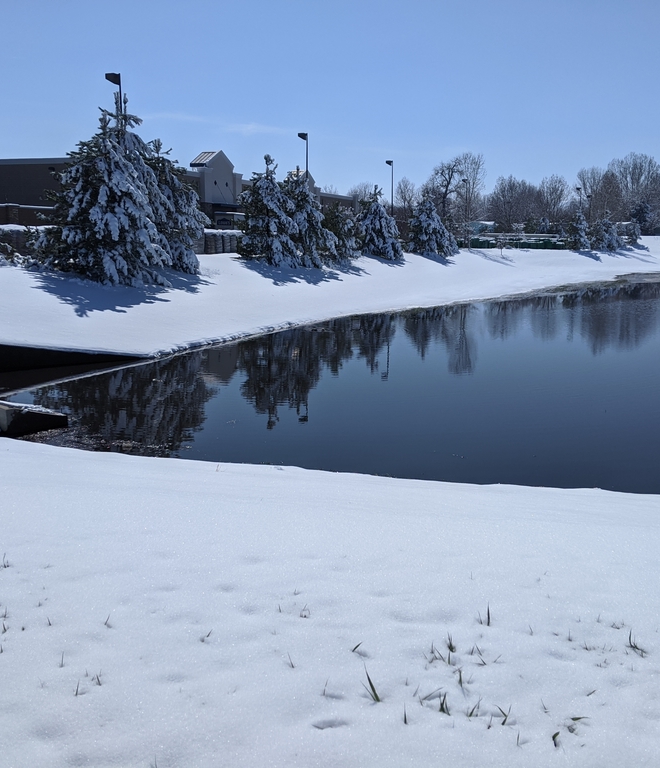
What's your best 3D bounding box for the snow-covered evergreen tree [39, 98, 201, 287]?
[{"bbox_3d":[-8.599,-8.090,33.121,6.500,7.540,6.600,0,11,0],"label":"snow-covered evergreen tree"}]

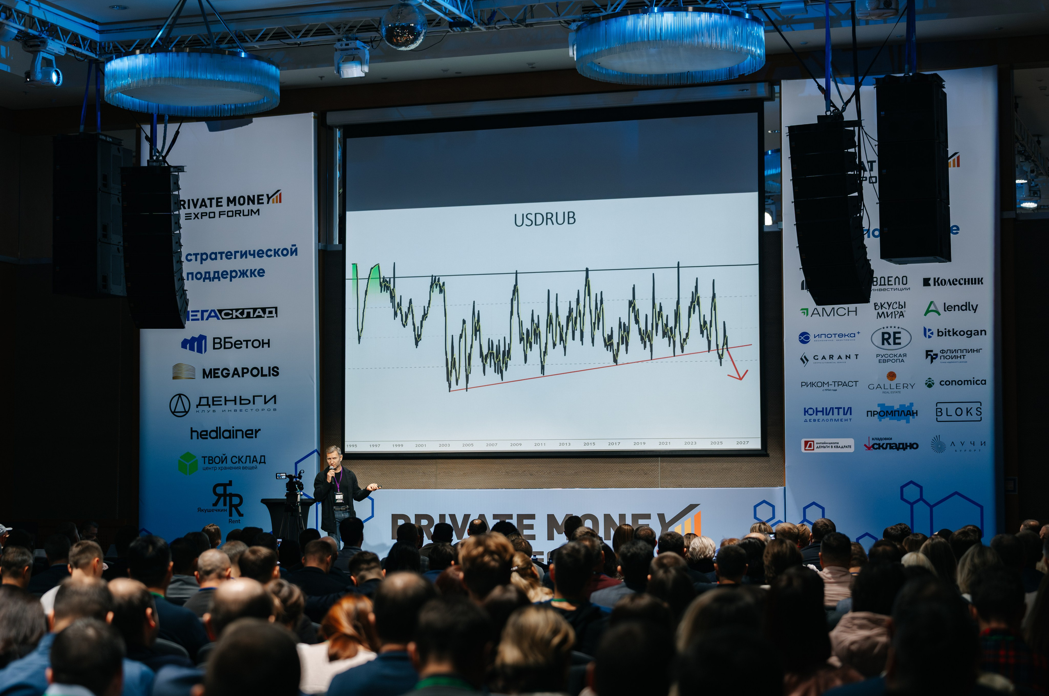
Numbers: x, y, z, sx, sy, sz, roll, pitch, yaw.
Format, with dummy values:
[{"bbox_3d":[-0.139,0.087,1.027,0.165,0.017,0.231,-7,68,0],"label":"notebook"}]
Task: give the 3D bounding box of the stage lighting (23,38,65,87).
[{"bbox_3d":[-5.568,-3.296,23.626,0.400,0.520,0.390,-2,-4,18],"label":"stage lighting"}]

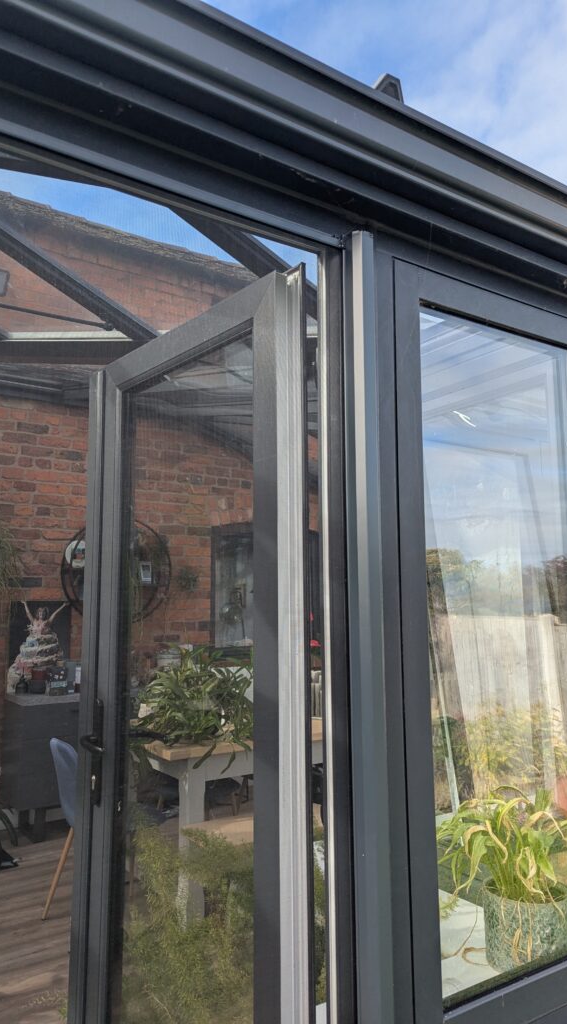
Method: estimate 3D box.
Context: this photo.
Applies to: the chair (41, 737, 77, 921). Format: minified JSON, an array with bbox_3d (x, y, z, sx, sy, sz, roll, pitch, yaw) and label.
[{"bbox_3d":[-0.824,1.433,3.246,0.530,0.840,0.460,5,-10,-32],"label":"chair"}]

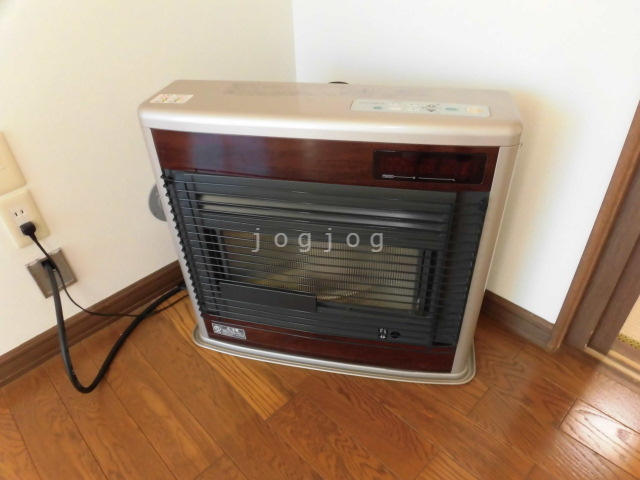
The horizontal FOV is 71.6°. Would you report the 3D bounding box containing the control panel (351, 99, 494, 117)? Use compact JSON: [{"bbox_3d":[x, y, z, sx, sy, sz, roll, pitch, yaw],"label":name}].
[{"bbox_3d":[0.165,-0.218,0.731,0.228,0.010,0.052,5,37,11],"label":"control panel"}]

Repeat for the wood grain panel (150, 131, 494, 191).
[{"bbox_3d":[-0.011,-0.137,0.752,0.600,0.083,0.025,5,37,11],"label":"wood grain panel"}]

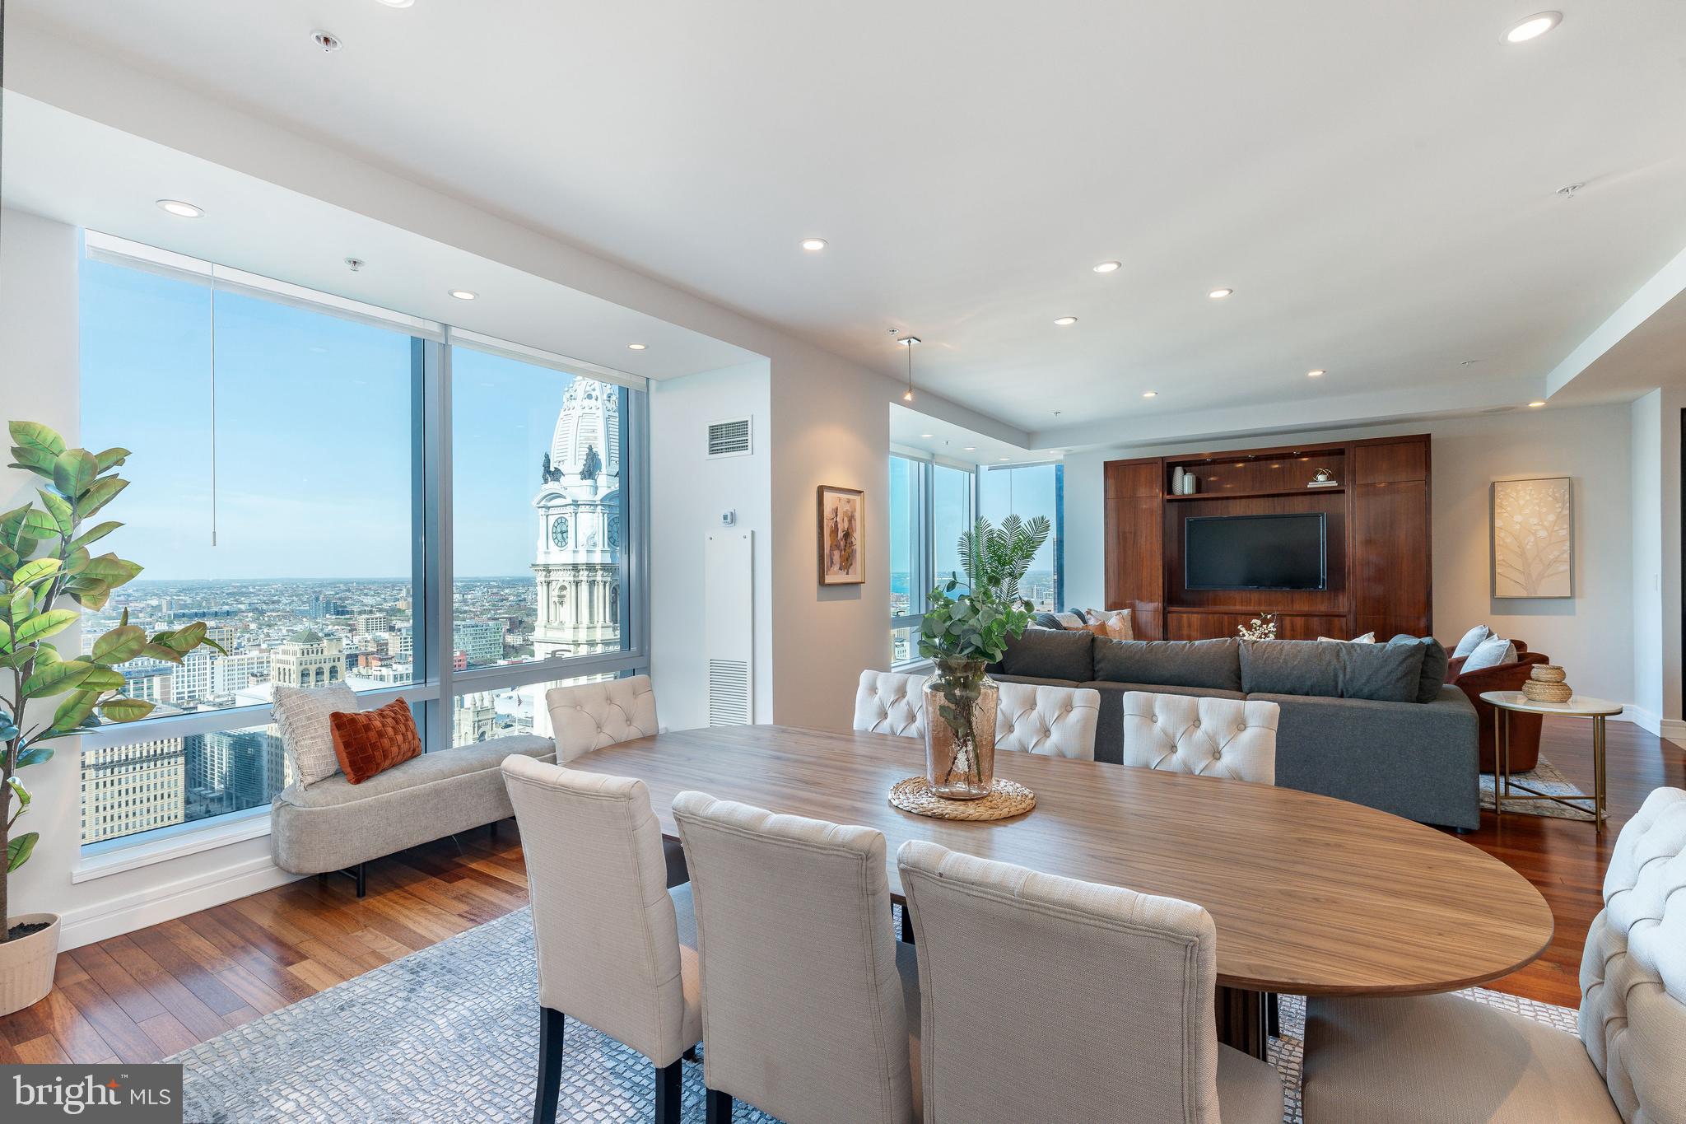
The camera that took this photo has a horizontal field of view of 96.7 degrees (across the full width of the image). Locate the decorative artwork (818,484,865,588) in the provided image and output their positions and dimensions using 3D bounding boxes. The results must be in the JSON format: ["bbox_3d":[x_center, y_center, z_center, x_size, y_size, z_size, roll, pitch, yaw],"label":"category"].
[{"bbox_3d":[-0.001,-0.179,5.351,0.042,0.680,0.537,-1,0,34],"label":"decorative artwork"}]

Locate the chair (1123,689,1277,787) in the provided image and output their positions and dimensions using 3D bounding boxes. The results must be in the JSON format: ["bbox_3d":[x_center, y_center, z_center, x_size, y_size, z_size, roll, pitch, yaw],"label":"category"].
[{"bbox_3d":[1.028,0.916,2.238,0.470,0.950,0.610,-1,0,33],"label":"chair"}]

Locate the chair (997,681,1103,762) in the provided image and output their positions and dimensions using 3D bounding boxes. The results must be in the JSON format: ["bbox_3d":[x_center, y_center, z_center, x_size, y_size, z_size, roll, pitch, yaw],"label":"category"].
[{"bbox_3d":[0.594,0.922,2.525,0.470,0.950,0.610,-1,0,33],"label":"chair"}]

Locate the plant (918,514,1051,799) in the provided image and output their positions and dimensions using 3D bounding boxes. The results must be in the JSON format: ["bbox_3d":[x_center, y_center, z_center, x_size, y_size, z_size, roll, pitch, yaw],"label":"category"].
[{"bbox_3d":[0.404,0.258,2.155,0.385,0.800,0.360,-1,0,11],"label":"plant"}]

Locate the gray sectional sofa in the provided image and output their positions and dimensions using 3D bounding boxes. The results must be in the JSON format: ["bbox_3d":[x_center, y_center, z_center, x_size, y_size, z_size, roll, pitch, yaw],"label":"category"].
[{"bbox_3d":[2.844,0.950,6.010,3.116,0.945,3.201,-1,0,34],"label":"gray sectional sofa"}]

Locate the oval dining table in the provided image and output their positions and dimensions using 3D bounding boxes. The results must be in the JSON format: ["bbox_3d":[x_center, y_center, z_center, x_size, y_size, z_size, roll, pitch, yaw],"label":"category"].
[{"bbox_3d":[0.248,1.018,2.034,2.430,0.757,1.184,-1,0,33],"label":"oval dining table"}]

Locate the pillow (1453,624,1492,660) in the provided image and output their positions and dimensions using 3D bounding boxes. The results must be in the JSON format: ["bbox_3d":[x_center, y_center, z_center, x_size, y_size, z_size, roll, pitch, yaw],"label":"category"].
[{"bbox_3d":[4.990,0.734,5.993,0.160,0.460,0.470,26,8,18],"label":"pillow"}]

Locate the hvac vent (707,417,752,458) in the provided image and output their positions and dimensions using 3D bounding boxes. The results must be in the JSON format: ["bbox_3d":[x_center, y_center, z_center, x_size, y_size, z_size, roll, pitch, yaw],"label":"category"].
[{"bbox_3d":[-0.751,-0.818,4.942,0.410,0.253,0.020,-1,0,33],"label":"hvac vent"}]

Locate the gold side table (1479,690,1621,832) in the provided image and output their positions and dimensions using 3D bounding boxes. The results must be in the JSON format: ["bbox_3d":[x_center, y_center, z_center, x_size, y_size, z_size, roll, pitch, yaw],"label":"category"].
[{"bbox_3d":[3.941,1.098,4.184,0.592,0.606,0.592,-1,0,34],"label":"gold side table"}]

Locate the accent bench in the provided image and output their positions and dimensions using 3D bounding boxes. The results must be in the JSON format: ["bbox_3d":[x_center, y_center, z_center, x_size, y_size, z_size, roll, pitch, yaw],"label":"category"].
[{"bbox_3d":[-1.963,1.183,3.601,0.510,0.485,1.360,-1,0,33],"label":"accent bench"}]

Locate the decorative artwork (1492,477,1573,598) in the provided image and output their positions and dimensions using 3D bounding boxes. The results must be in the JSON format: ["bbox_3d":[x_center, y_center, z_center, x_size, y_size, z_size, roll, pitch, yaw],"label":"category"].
[{"bbox_3d":[6.289,-0.210,6.839,0.522,1.079,0.045,-1,0,34],"label":"decorative artwork"}]

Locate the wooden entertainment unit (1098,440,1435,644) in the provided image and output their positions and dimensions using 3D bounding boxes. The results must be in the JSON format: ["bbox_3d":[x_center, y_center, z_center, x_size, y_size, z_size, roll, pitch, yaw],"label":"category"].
[{"bbox_3d":[4.241,0.138,7.709,2.842,2.526,0.540,-1,0,33],"label":"wooden entertainment unit"}]

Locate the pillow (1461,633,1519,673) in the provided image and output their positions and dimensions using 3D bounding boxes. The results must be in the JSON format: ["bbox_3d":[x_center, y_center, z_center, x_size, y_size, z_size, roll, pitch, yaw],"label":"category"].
[{"bbox_3d":[4.474,0.732,5.194,0.170,0.450,0.450,23,12,31],"label":"pillow"}]

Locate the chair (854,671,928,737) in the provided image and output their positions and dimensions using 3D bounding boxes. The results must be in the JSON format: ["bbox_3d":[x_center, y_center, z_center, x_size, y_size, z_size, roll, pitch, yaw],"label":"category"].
[{"bbox_3d":[0.172,0.927,2.803,0.470,0.950,0.610,-1,0,33],"label":"chair"}]

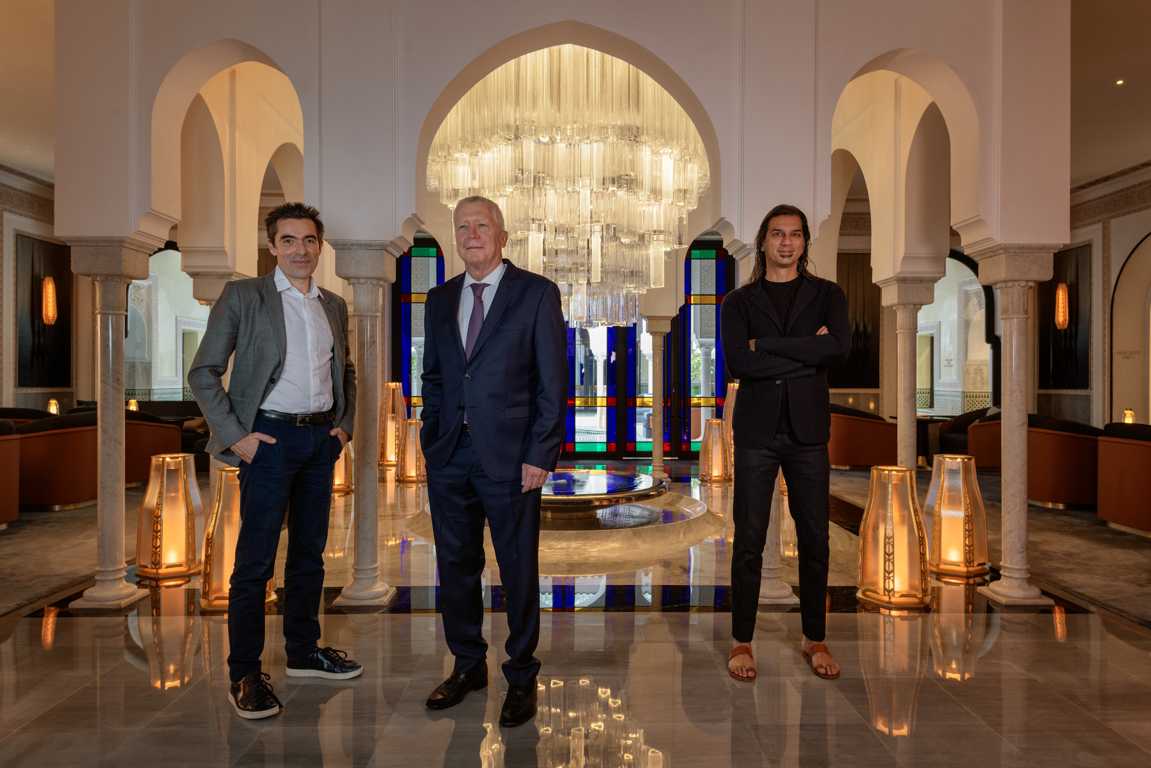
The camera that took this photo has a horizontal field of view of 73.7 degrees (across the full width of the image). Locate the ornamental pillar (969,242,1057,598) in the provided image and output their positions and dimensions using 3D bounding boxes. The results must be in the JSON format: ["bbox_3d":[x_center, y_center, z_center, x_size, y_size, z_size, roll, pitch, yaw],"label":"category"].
[{"bbox_3d":[2.280,0.202,3.970,0.270,1.805,0.270,0,0,-1],"label":"ornamental pillar"}]

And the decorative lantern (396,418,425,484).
[{"bbox_3d":[-1.794,0.735,8.500,0.385,0.670,0.375,0,0,-10],"label":"decorative lantern"}]

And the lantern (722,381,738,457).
[{"bbox_3d":[2.152,0.523,10.200,0.420,1.070,0.410,0,0,0],"label":"lantern"}]

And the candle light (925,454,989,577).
[{"bbox_3d":[2.252,0.764,4.530,0.375,0.668,0.370,0,0,20],"label":"candle light"}]

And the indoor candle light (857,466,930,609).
[{"bbox_3d":[1.633,0.770,3.940,0.375,0.665,0.375,0,0,25],"label":"indoor candle light"}]

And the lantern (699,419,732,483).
[{"bbox_3d":[1.559,0.722,8.518,0.360,0.690,0.360,0,0,-1],"label":"lantern"}]

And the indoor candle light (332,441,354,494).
[{"bbox_3d":[-2.385,0.718,7.665,0.360,0.690,0.360,0,0,-1],"label":"indoor candle light"}]

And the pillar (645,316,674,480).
[{"bbox_3d":[0.903,0.162,8.565,0.270,1.805,0.270,0,0,-1],"label":"pillar"}]

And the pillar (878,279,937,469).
[{"bbox_3d":[2.253,0.192,5.248,0.270,1.805,0.270,0,0,-1],"label":"pillar"}]

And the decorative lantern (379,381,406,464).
[{"bbox_3d":[-2.415,0.523,10.200,0.420,1.070,0.410,0,0,-10],"label":"decorative lantern"}]

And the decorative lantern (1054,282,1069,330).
[{"bbox_3d":[6.532,-1.026,10.303,0.130,0.635,0.190,0,0,-1],"label":"decorative lantern"}]

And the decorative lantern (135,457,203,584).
[{"bbox_3d":[-2.334,0.763,4.410,0.380,0.672,0.370,0,0,-20],"label":"decorative lantern"}]

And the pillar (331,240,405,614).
[{"bbox_3d":[-1.064,0.194,3.899,0.270,1.805,0.270,0,0,-1],"label":"pillar"}]

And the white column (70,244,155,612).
[{"bbox_3d":[-2.342,0.190,3.872,0.270,1.805,0.270,0,0,-1],"label":"white column"}]

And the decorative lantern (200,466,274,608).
[{"bbox_3d":[-1.728,0.770,3.930,0.380,0.665,0.370,0,0,-22],"label":"decorative lantern"}]

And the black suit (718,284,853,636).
[{"bbox_3d":[0.807,0.292,2.950,0.510,1.430,0.360,0,0,12],"label":"black suit"}]

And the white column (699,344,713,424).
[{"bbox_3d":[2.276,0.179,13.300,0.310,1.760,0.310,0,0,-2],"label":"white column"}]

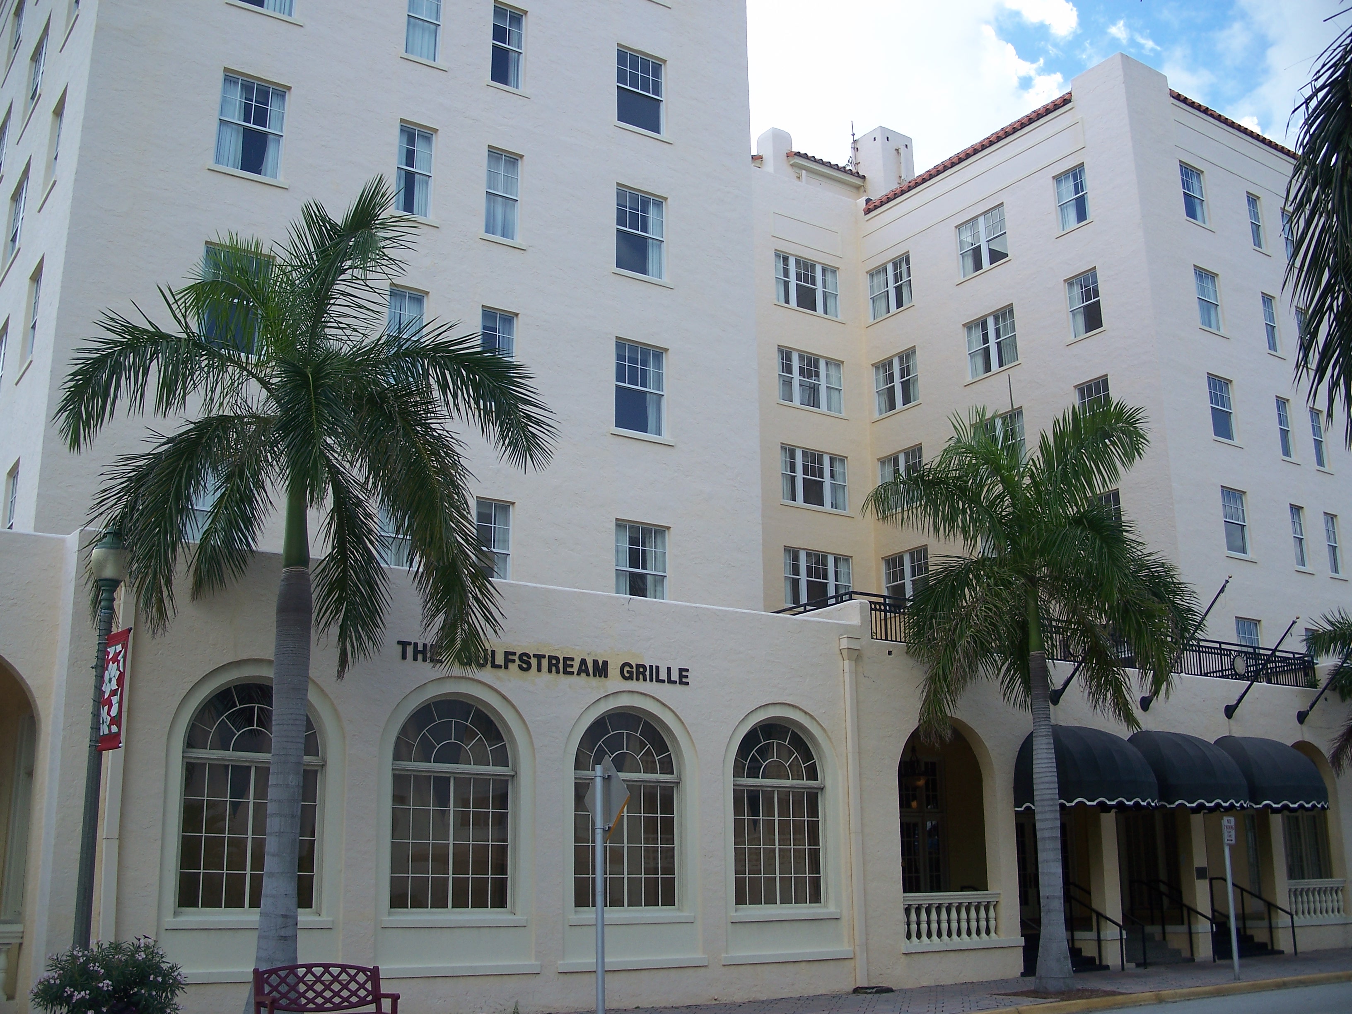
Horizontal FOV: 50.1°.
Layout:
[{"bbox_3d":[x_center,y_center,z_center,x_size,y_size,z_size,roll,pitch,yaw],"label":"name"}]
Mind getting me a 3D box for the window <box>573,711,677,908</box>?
[{"bbox_3d":[-0.804,4.851,23.167,2.000,3.150,0.200,10,-19,-34],"label":"window"}]

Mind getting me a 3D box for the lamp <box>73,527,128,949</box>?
[{"bbox_3d":[-5.757,2.730,14.229,0.400,5.404,0.400,10,-18,-33],"label":"lamp"}]

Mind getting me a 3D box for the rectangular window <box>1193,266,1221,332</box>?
[{"bbox_3d":[15.190,-5.907,41.334,1.190,1.820,0.150,10,-18,-33],"label":"rectangular window"}]

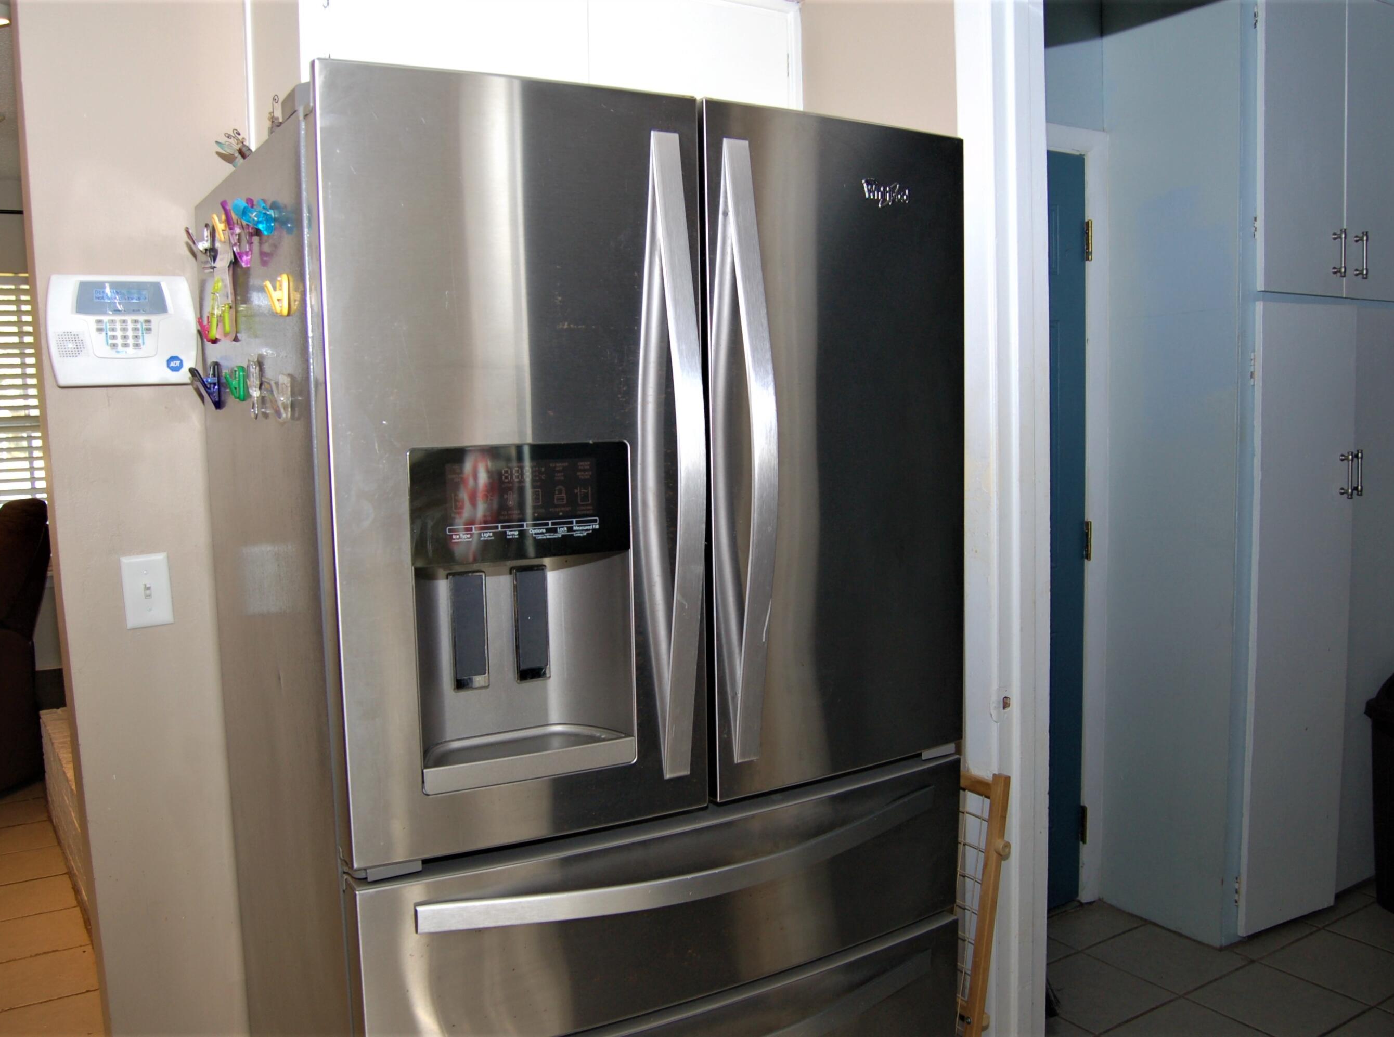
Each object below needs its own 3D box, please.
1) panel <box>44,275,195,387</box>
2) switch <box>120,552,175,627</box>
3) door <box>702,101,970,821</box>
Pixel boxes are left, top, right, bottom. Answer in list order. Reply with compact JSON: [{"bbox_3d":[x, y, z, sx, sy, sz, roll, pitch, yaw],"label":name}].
[{"bbox_3d":[-0.905,-0.294,1.838,0.209,0.168,0.040,-4,6,-30],"label":"panel"},{"bbox_3d":[-0.889,0.117,1.891,0.070,0.115,0.018,-4,6,-30],"label":"switch"},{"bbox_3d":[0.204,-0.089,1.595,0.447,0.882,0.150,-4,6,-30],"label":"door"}]

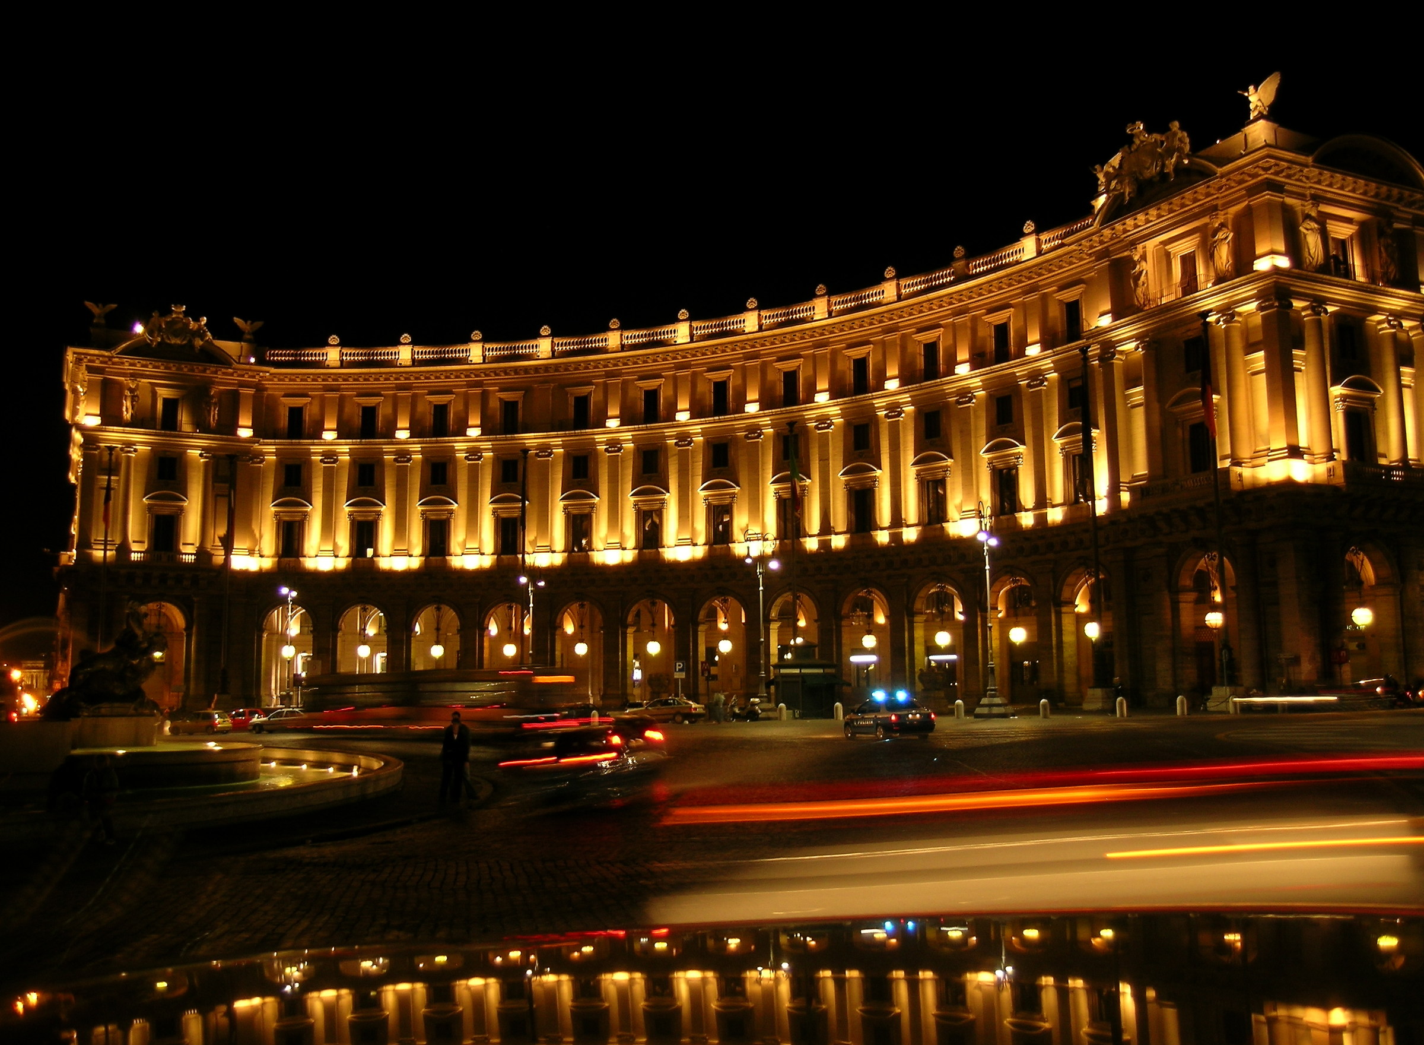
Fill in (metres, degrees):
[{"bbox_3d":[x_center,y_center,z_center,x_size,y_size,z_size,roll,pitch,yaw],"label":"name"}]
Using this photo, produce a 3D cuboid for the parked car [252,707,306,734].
[{"bbox_3d":[-25.259,11.757,75.500,4.250,1.420,1.700,-1,-7,6],"label":"parked car"}]

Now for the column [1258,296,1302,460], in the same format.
[{"bbox_3d":[27.775,-7.114,62.216,1.200,8.160,1.200,3,-8,-26],"label":"column"}]

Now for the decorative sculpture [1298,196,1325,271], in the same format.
[{"bbox_3d":[29.617,-14.270,63.184,1.100,3.895,0.850,3,-8,-26],"label":"decorative sculpture"}]

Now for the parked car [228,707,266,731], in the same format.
[{"bbox_3d":[-28.796,12.135,78.500,3.750,1.430,1.620,-1,-7,6],"label":"parked car"}]

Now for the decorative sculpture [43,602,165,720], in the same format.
[{"bbox_3d":[-12.418,2.829,26.047,2.150,2.360,1.400,-2,-7,7],"label":"decorative sculpture"}]

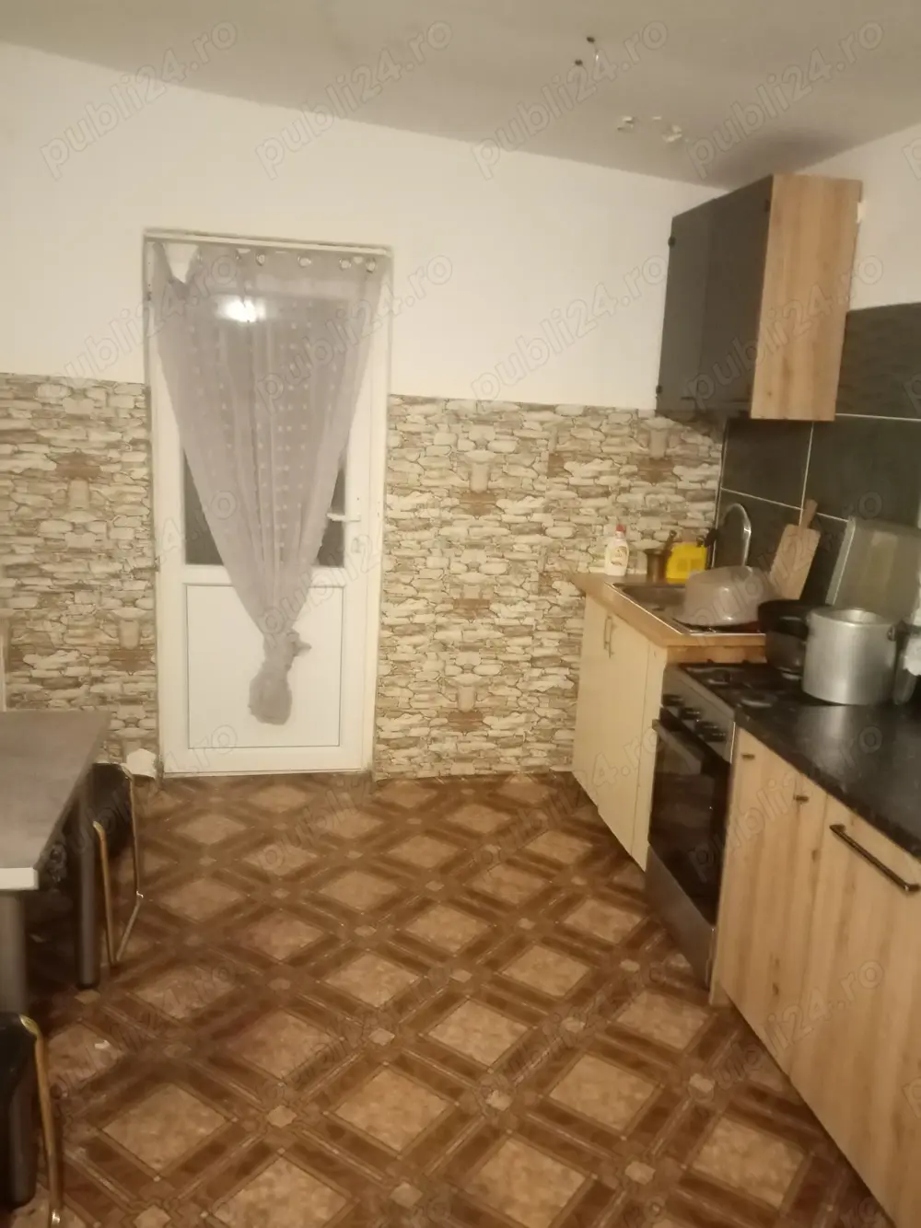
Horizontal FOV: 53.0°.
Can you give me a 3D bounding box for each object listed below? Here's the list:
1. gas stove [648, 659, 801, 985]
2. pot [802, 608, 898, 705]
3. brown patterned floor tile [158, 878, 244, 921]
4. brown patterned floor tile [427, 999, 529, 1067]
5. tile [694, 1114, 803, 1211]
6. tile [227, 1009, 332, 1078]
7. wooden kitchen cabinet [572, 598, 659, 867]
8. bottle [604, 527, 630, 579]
[{"bbox_3d":[0.928,0.588,2.735,0.580,0.830,0.490,1,12,-9],"label":"gas stove"},{"bbox_3d":[1.069,0.114,2.536,0.240,0.208,0.240,2,12,-1],"label":"pot"},{"bbox_3d":[-0.823,0.907,2.929,0.187,0.010,0.187,11,14,34],"label":"brown patterned floor tile"},{"bbox_3d":[0.047,1.037,2.286,0.176,0.010,0.176,11,15,34],"label":"brown patterned floor tile"},{"bbox_3d":[0.619,1.172,1.978,0.187,0.010,0.187,11,14,34],"label":"tile"},{"bbox_3d":[-0.430,1.032,2.220,0.176,0.010,0.176,11,15,34],"label":"tile"},{"bbox_3d":[0.821,0.407,3.409,0.550,0.820,0.880,1,12,-9],"label":"wooden kitchen cabinet"},{"bbox_3d":[0.668,-0.272,3.907,0.097,0.220,0.060,2,12,-3],"label":"bottle"}]

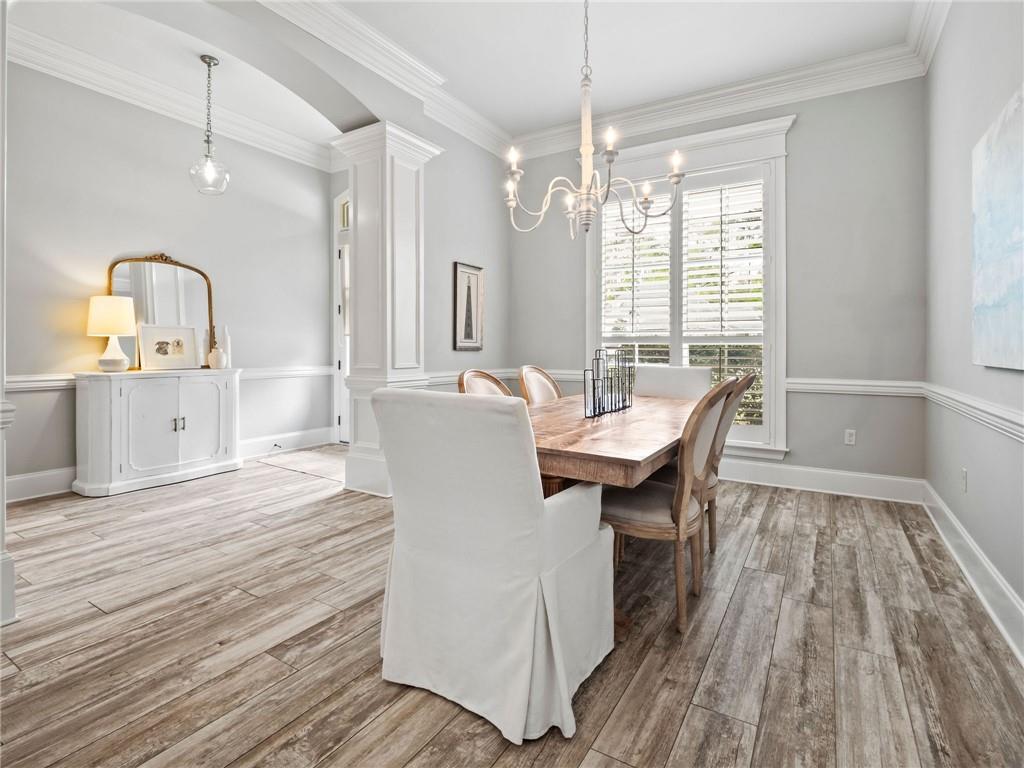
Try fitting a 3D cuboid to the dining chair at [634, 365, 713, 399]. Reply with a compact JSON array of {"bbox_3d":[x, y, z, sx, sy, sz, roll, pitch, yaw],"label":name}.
[{"bbox_3d":[1.020,0.380,3.220,0.570,0.980,0.670,2,4,32],"label":"dining chair"}]

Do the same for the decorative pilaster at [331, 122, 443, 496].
[{"bbox_3d":[-0.985,-0.505,3.822,0.570,2.690,0.550,3,5,33],"label":"decorative pilaster"}]

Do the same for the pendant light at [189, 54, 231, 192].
[{"bbox_3d":[-2.347,-2.009,3.692,0.270,0.990,0.270,3,5,33],"label":"pendant light"}]

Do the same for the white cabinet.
[{"bbox_3d":[-2.845,0.336,3.940,0.380,0.900,1.130,2,4,34],"label":"white cabinet"}]

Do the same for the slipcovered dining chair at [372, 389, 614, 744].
[{"bbox_3d":[-0.041,0.505,1.666,0.630,0.980,0.640,3,5,29],"label":"slipcovered dining chair"}]

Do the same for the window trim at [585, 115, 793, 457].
[{"bbox_3d":[1.464,-0.810,4.247,1.810,2.780,0.100,3,4,29],"label":"window trim"}]

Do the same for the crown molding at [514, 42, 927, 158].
[{"bbox_3d":[1.471,-2.437,4.232,3.450,0.210,0.120,3,4,29],"label":"crown molding"}]

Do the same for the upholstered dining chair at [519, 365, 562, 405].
[{"bbox_3d":[0.380,0.388,2.980,0.580,0.990,0.500,2,4,32],"label":"upholstered dining chair"}]

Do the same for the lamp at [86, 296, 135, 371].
[{"bbox_3d":[-3.140,-0.399,3.729,0.305,0.600,0.305,3,5,33],"label":"lamp"}]

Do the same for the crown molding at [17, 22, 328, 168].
[{"bbox_3d":[-2.745,-2.457,4.334,0.120,0.210,2.620,2,5,34],"label":"crown molding"}]

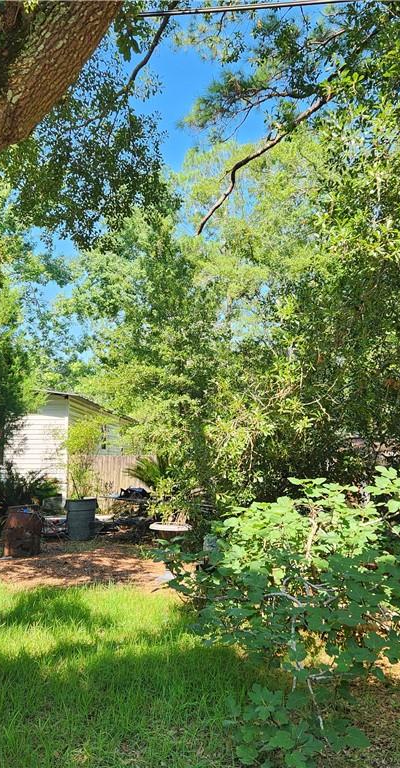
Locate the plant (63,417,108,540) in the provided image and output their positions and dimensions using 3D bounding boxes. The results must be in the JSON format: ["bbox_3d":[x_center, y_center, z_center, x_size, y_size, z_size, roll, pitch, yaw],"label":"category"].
[{"bbox_3d":[-2.257,1.874,13.528,0.880,2.480,0.850,0,-6,0],"label":"plant"}]

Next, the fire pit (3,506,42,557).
[{"bbox_3d":[-2.988,2.476,11.454,0.600,0.850,0.600,0,-6,0],"label":"fire pit"}]

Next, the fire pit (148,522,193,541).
[{"bbox_3d":[-0.540,2.845,12.672,0.820,0.370,0.820,0,-6,0],"label":"fire pit"}]

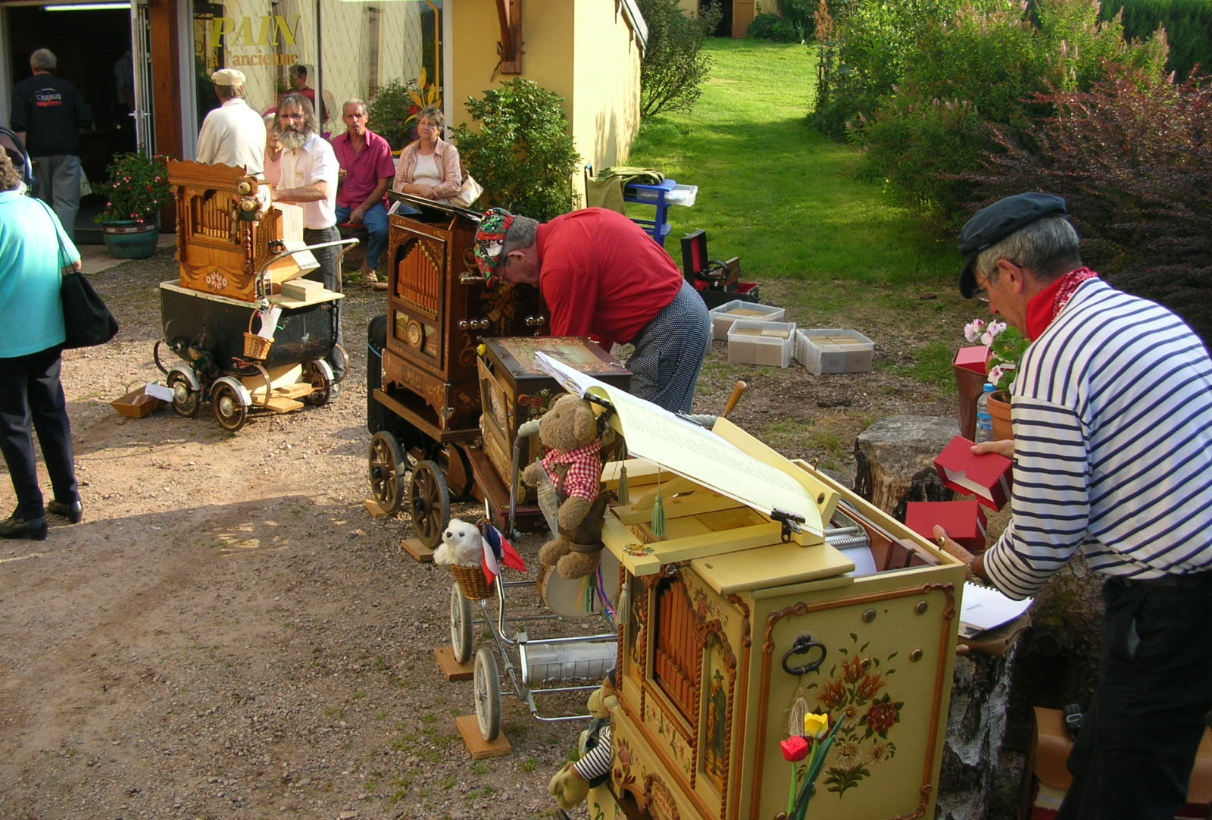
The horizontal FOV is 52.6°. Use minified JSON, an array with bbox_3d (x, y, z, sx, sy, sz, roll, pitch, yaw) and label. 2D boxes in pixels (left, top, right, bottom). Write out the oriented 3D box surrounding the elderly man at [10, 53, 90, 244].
[{"bbox_3d":[-4.794,-2.235,10.650,0.620,1.740,0.420,-2,13,-14],"label":"elderly man"}]

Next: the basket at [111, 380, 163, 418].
[{"bbox_3d":[-2.535,-0.082,6.689,0.190,0.180,0.430,1,14,2],"label":"basket"}]

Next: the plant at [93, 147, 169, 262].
[{"bbox_3d":[-3.563,-1.554,9.250,0.600,0.800,0.600,1,14,0],"label":"plant"}]

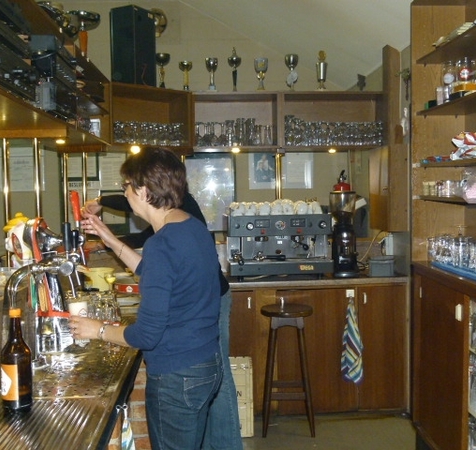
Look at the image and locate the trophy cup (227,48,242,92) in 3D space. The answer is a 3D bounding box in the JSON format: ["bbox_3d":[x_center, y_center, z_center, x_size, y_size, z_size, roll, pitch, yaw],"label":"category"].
[{"bbox_3d":[-0.020,-1.110,4.361,0.098,0.331,0.098,-1,3,-4],"label":"trophy cup"}]

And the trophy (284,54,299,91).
[{"bbox_3d":[0.392,-1.091,4.389,0.100,0.280,0.100,-1,3,-4],"label":"trophy"}]

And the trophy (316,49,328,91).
[{"bbox_3d":[0.612,-1.108,4.402,0.088,0.308,0.088,-1,3,-4],"label":"trophy"}]

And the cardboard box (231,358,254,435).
[{"bbox_3d":[-0.092,1.090,3.893,0.360,0.465,0.290,-1,3,-4],"label":"cardboard box"}]

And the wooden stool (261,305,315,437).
[{"bbox_3d":[0.312,0.919,3.874,0.340,0.798,0.340,-1,3,-4],"label":"wooden stool"}]

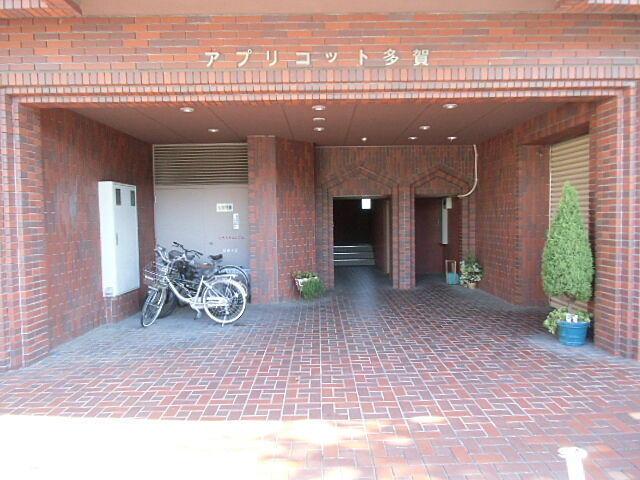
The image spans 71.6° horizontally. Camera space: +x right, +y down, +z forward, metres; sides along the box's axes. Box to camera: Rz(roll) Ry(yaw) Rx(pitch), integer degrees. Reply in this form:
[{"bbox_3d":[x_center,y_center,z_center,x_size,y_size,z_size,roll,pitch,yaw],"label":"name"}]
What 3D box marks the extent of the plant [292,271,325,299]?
[{"bbox_3d":[-0.198,0.820,7.996,0.460,0.540,0.550,1,4,37],"label":"plant"}]

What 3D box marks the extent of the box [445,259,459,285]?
[{"bbox_3d":[2.730,0.664,9.211,0.270,0.540,0.240,-1,3,0],"label":"box"}]

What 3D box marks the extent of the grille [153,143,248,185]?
[{"bbox_3d":[-2.180,-1.384,8.094,1.742,0.773,0.100,-1,3,0],"label":"grille"}]

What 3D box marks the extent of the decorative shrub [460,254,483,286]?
[{"bbox_3d":[2.979,0.602,8.753,0.450,0.590,0.430,-1,3,0],"label":"decorative shrub"}]

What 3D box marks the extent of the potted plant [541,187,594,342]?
[{"bbox_3d":[2.812,0.259,5.001,0.530,1.810,0.530,-1,3,0],"label":"potted plant"}]

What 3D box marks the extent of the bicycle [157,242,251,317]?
[{"bbox_3d":[-1.899,0.605,6.947,1.730,1.070,0.550,-4,4,-38],"label":"bicycle"}]

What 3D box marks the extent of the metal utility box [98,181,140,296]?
[{"bbox_3d":[-2.937,-0.023,6.535,0.191,1.582,0.803,-1,3,0],"label":"metal utility box"}]

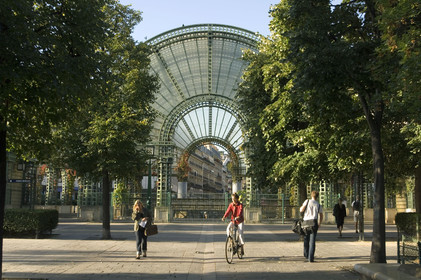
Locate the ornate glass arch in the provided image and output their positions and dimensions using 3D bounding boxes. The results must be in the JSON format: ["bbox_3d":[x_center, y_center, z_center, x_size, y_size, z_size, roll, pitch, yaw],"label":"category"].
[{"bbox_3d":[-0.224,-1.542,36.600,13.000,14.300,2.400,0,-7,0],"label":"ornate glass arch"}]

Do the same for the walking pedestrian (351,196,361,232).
[{"bbox_3d":[7.068,3.605,23.793,0.520,1.789,0.420,-3,-7,20],"label":"walking pedestrian"}]

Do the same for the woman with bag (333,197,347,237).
[{"bbox_3d":[5.655,3.381,21.481,0.550,1.674,0.420,0,-7,3],"label":"woman with bag"}]

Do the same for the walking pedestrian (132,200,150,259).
[{"bbox_3d":[-1.905,2.462,13.549,0.540,1.583,0.460,0,-7,-2],"label":"walking pedestrian"}]

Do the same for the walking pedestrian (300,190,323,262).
[{"bbox_3d":[2.678,2.273,13.015,0.600,1.831,0.500,1,-7,-5],"label":"walking pedestrian"}]

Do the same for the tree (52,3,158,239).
[{"bbox_3d":[-4.485,-1.149,20.964,4.900,10.545,4.800,0,-7,0],"label":"tree"}]

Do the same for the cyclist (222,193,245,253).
[{"bbox_3d":[0.632,2.198,12.919,0.600,1.596,0.950,-2,-7,18],"label":"cyclist"}]

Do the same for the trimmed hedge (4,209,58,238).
[{"bbox_3d":[-8.174,3.644,21.694,2.300,1.204,2.800,0,-7,0],"label":"trimmed hedge"}]

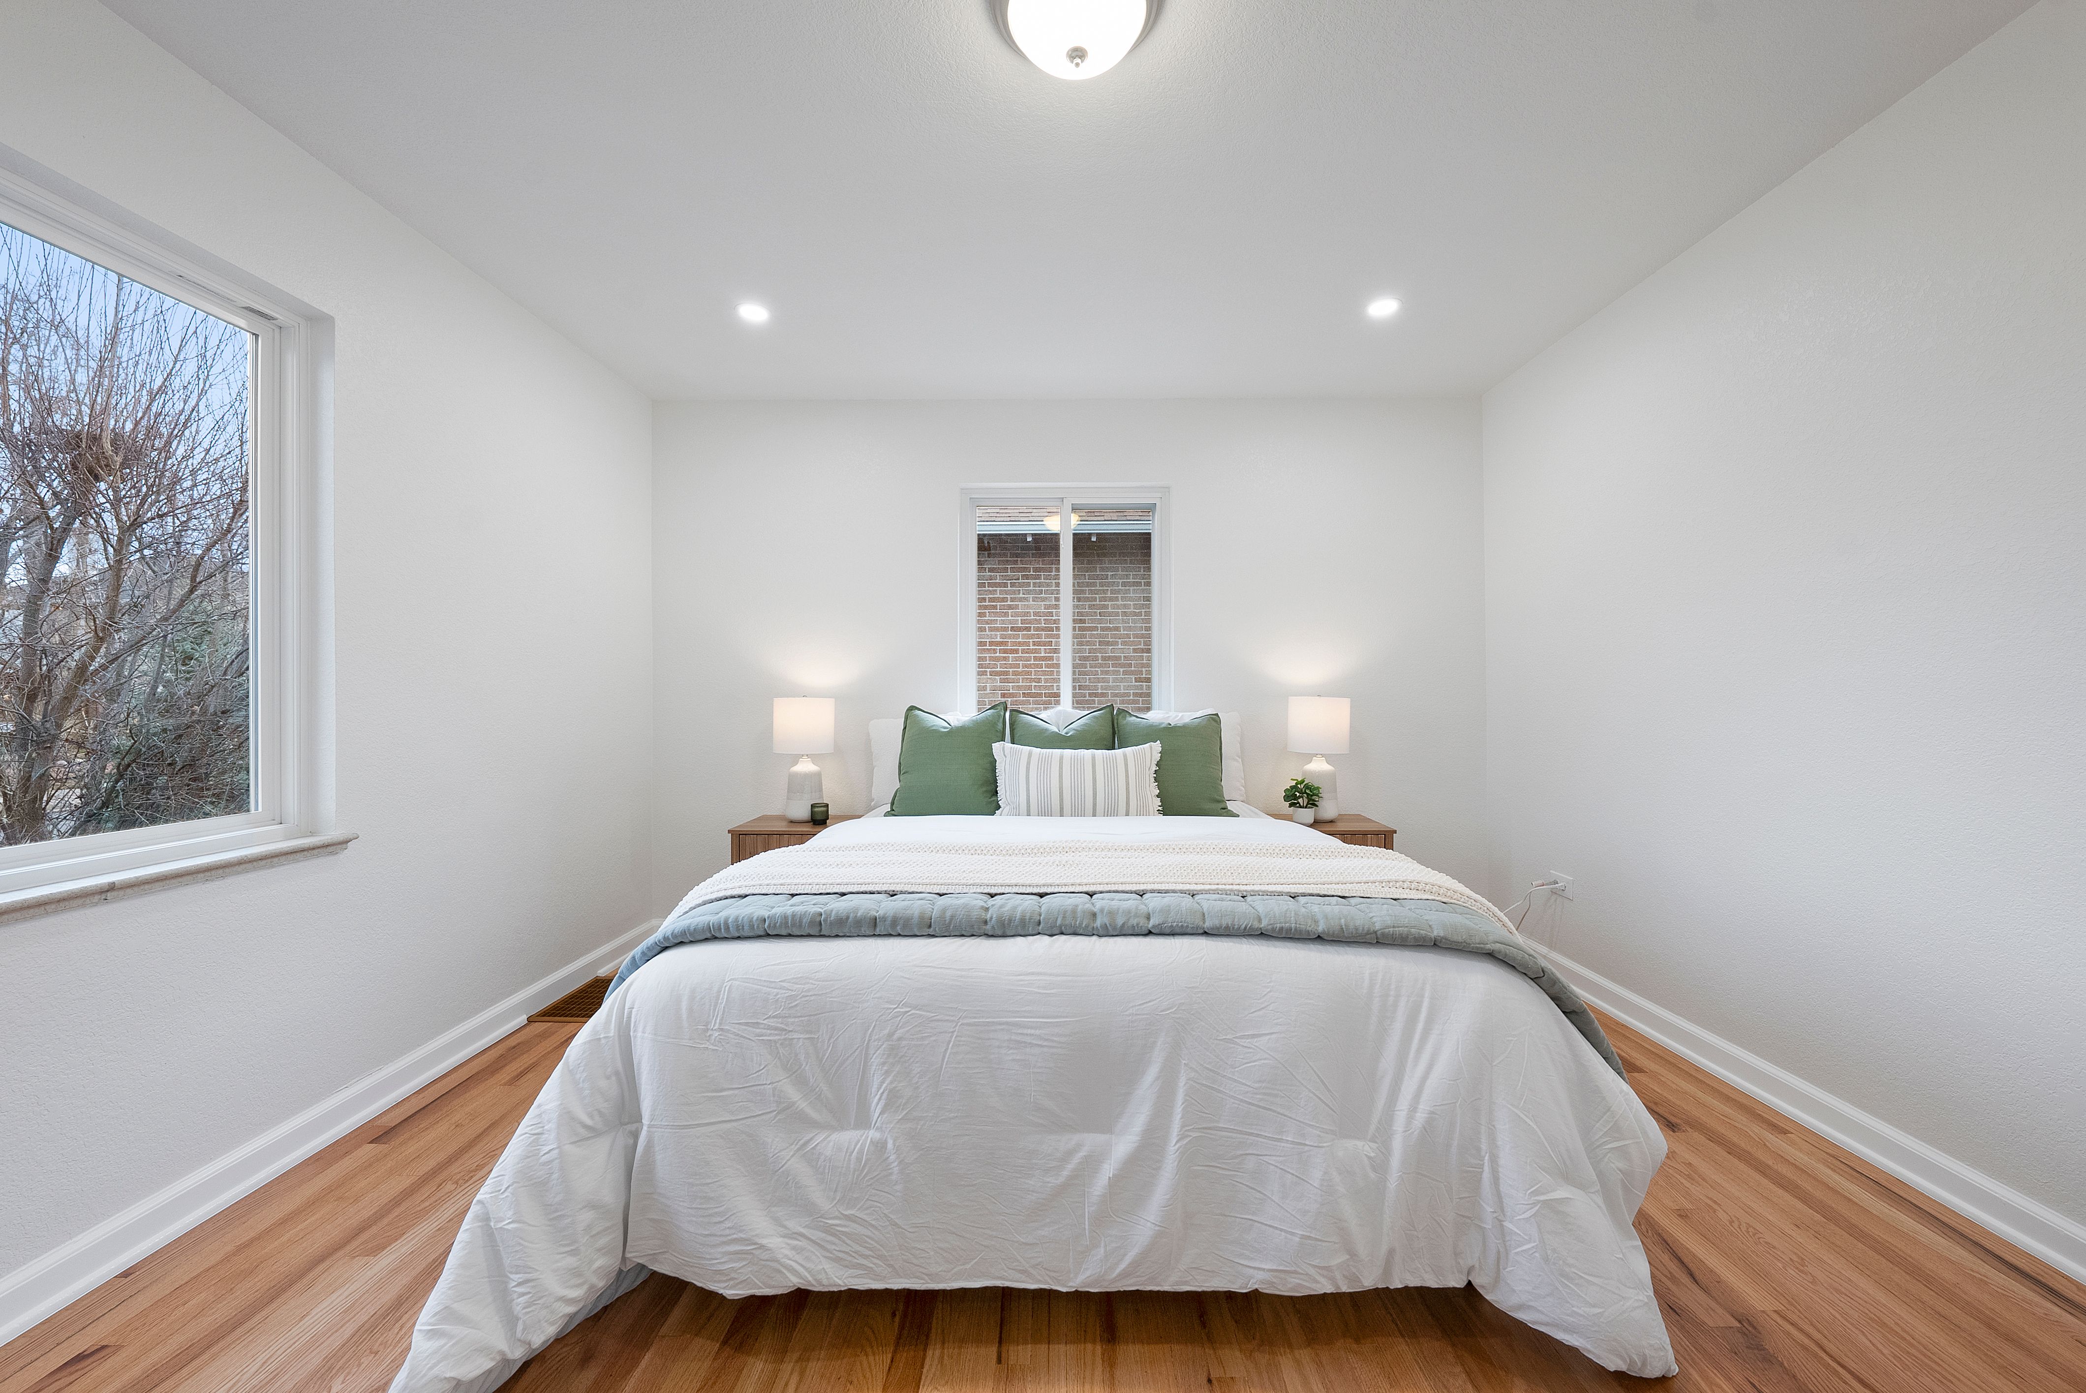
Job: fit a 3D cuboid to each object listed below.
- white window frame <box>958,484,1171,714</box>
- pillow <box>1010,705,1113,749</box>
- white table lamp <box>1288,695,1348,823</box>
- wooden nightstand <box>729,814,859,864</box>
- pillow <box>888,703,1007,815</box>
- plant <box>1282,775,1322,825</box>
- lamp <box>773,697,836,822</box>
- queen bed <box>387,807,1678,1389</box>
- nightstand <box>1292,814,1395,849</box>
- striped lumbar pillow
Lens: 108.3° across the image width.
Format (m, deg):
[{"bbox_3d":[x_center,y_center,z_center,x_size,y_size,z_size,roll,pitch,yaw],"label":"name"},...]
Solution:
[{"bbox_3d":[0.100,-0.335,3.370,0.940,1.200,0.100,0,0,1],"label":"white window frame"},{"bbox_3d":[0.078,0.252,3.010,0.450,0.450,0.150,0,-17,1],"label":"pillow"},{"bbox_3d":[1.155,0.252,3.160,0.260,0.530,0.260,0,0,1],"label":"white table lamp"},{"bbox_3d":[-0.980,0.808,3.140,0.490,0.585,0.380,0,0,1],"label":"wooden nightstand"},{"bbox_3d":[-0.385,0.250,2.990,0.460,0.450,0.150,0,-17,1],"label":"pillow"},{"bbox_3d":[1.066,0.415,3.100,0.165,0.205,0.160,0,0,1],"label":"plant"},{"bbox_3d":[-1.010,0.252,3.190,0.260,0.530,0.260,0,0,1],"label":"lamp"},{"bbox_3d":[0.020,0.770,2.260,2.000,0.660,2.100,0,0,1],"label":"queen bed"},{"bbox_3d":[1.138,0.808,3.125,0.490,0.585,0.380,0,0,1],"label":"nightstand"},{"bbox_3d":[0.126,0.318,2.840,0.630,0.330,0.130,0,-17,1],"label":"striped lumbar pillow"}]

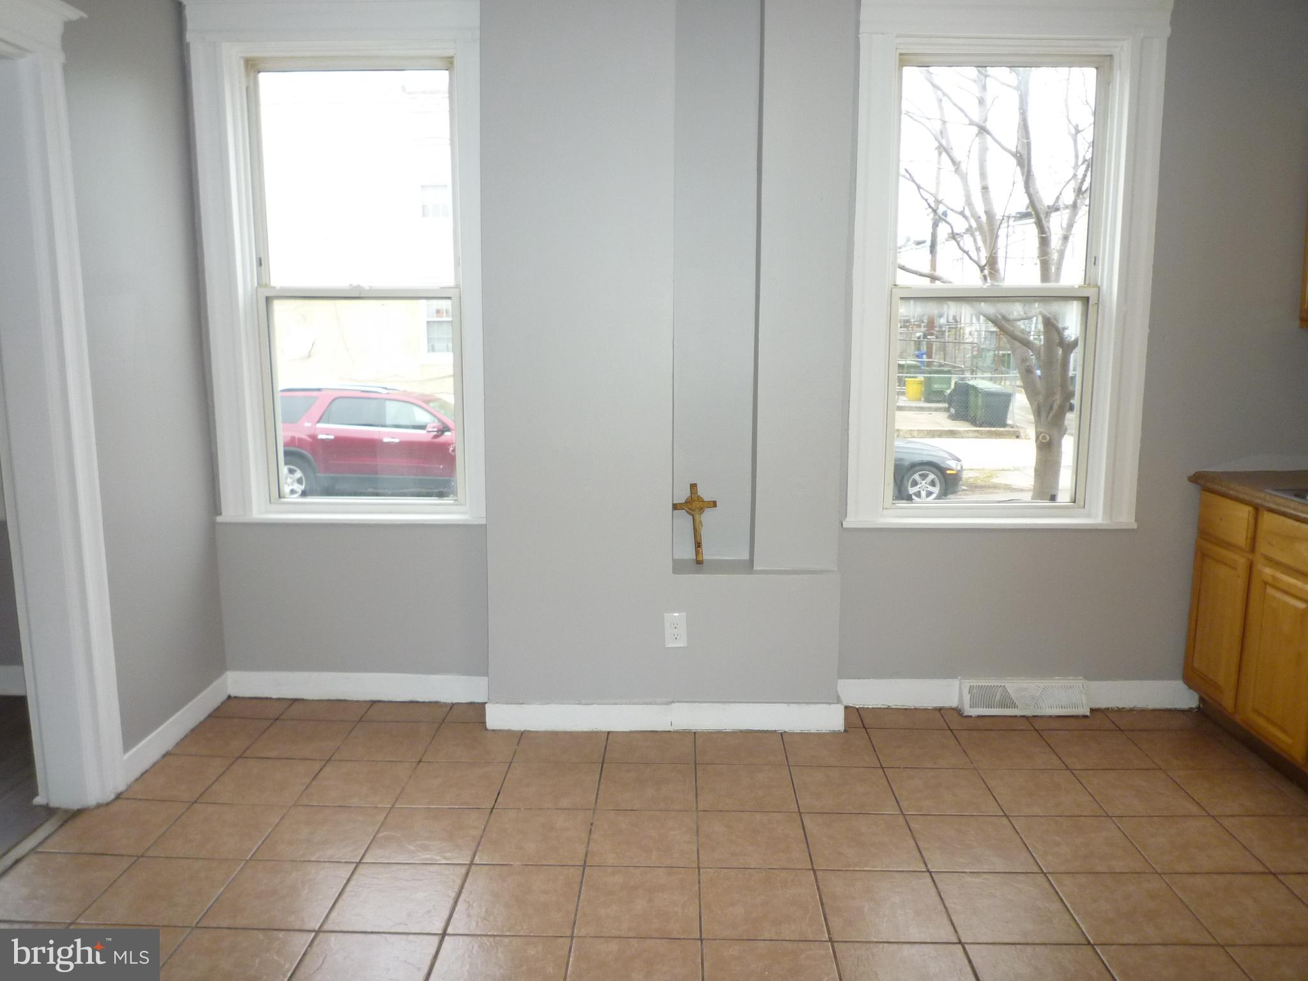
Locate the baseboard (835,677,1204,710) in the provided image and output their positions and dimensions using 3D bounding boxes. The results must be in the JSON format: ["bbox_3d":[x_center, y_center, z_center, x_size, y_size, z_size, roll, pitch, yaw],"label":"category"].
[{"bbox_3d":[1.362,0.774,3.605,1.379,0.111,0.018,0,9,2],"label":"baseboard"}]

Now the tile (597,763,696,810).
[{"bbox_3d":[-0.019,0.930,2.959,0.299,0.010,0.299,0,9,2],"label":"tile"}]

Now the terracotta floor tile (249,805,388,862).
[{"bbox_3d":[-0.943,0.983,2.707,0.302,0.010,0.302,0,9,2],"label":"terracotta floor tile"}]

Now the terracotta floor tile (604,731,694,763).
[{"bbox_3d":[-0.010,0.890,3.276,0.301,0.010,0.280,0,9,2],"label":"terracotta floor tile"}]

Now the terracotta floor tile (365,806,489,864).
[{"bbox_3d":[-0.638,0.986,2.700,0.301,0.010,0.301,0,9,2],"label":"terracotta floor tile"}]

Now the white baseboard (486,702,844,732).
[{"bbox_3d":[0.037,0.806,3.369,1.278,0.100,0.018,0,9,2],"label":"white baseboard"}]

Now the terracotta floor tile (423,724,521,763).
[{"bbox_3d":[-0.621,0.878,3.275,0.302,0.010,0.299,0,10,2],"label":"terracotta floor tile"}]

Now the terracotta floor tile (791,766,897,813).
[{"bbox_3d":[0.591,0.936,2.945,0.302,0.010,0.299,0,10,2],"label":"terracotta floor tile"}]

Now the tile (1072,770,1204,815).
[{"bbox_3d":[1.506,0.945,2.941,0.302,0.010,0.302,0,9,2],"label":"tile"}]

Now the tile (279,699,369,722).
[{"bbox_3d":[-1.222,0.831,3.531,0.302,0.010,0.184,0,10,2],"label":"tile"}]

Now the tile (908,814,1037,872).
[{"bbox_3d":[0.888,0.993,2.657,0.301,0.010,0.301,0,9,2],"label":"tile"}]

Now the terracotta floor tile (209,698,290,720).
[{"bbox_3d":[-1.531,0.838,3.607,0.267,0.010,0.190,0,9,2],"label":"terracotta floor tile"}]

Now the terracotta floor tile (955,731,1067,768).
[{"bbox_3d":[1.219,0.894,3.252,0.301,0.010,0.301,0,9,2],"label":"terracotta floor tile"}]

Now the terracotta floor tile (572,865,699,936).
[{"bbox_3d":[-0.037,1.036,2.380,0.302,0.010,0.302,0,9,2],"label":"terracotta floor tile"}]

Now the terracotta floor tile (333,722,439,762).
[{"bbox_3d":[-0.930,0.884,3.319,0.301,0.010,0.301,0,9,2],"label":"terracotta floor tile"}]

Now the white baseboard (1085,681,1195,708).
[{"bbox_3d":[1.871,0.775,3.613,0.425,0.107,0.018,0,9,2],"label":"white baseboard"}]

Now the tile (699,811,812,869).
[{"bbox_3d":[0.277,0.987,2.659,0.302,0.010,0.299,0,10,2],"label":"tile"}]

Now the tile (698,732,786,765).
[{"bbox_3d":[0.298,0.894,3.256,0.302,0.010,0.256,0,9,2],"label":"tile"}]

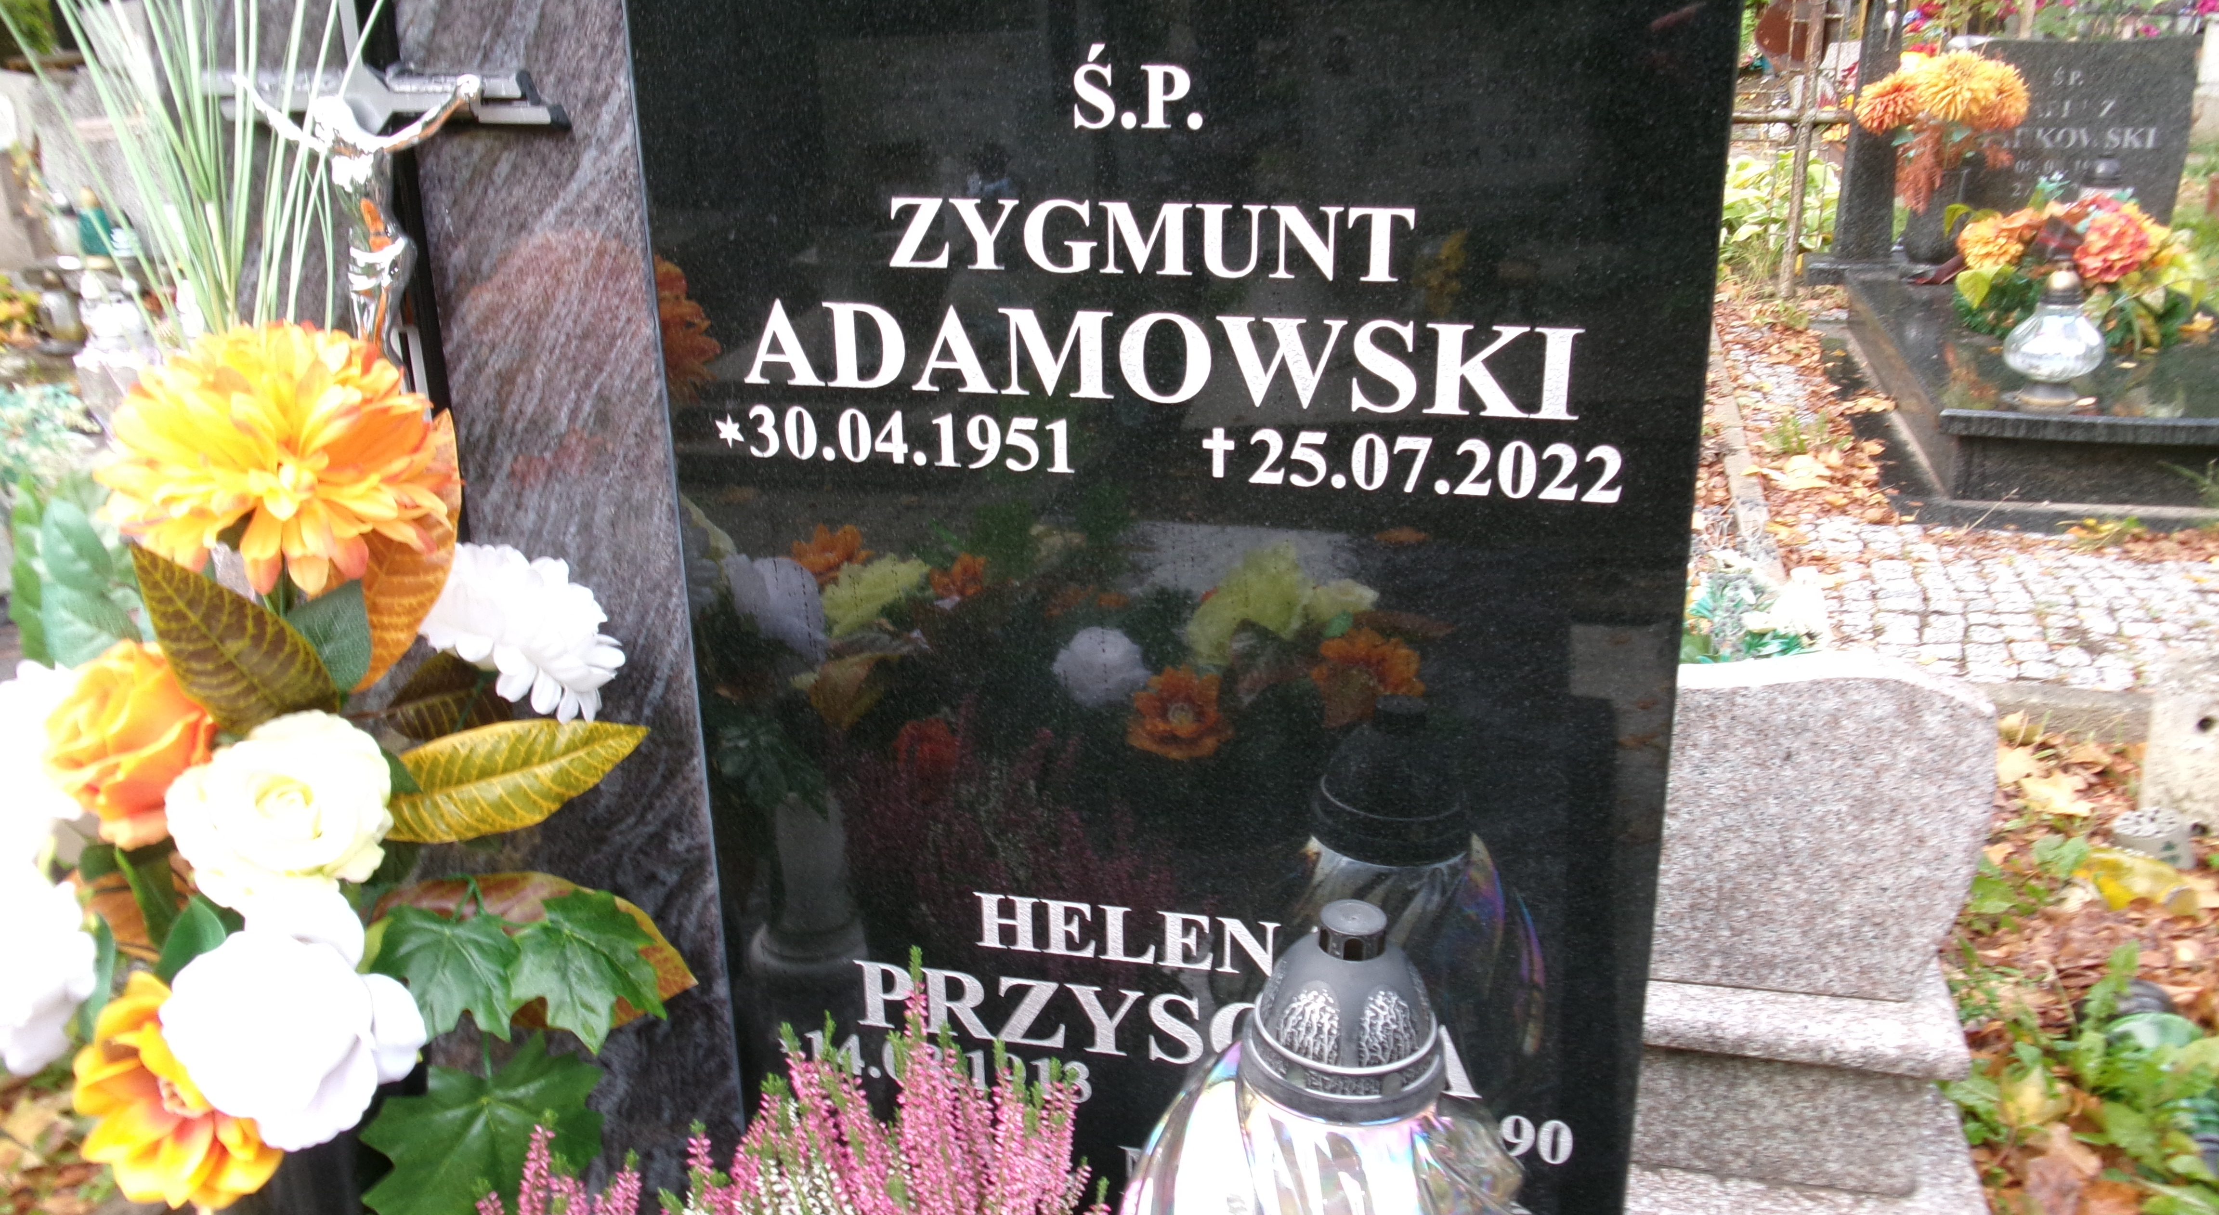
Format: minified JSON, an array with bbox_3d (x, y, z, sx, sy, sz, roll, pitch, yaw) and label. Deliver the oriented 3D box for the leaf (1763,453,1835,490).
[{"bbox_3d":[1.614,-0.315,4.205,0.170,0.040,0.180,7,21,20],"label":"leaf"}]

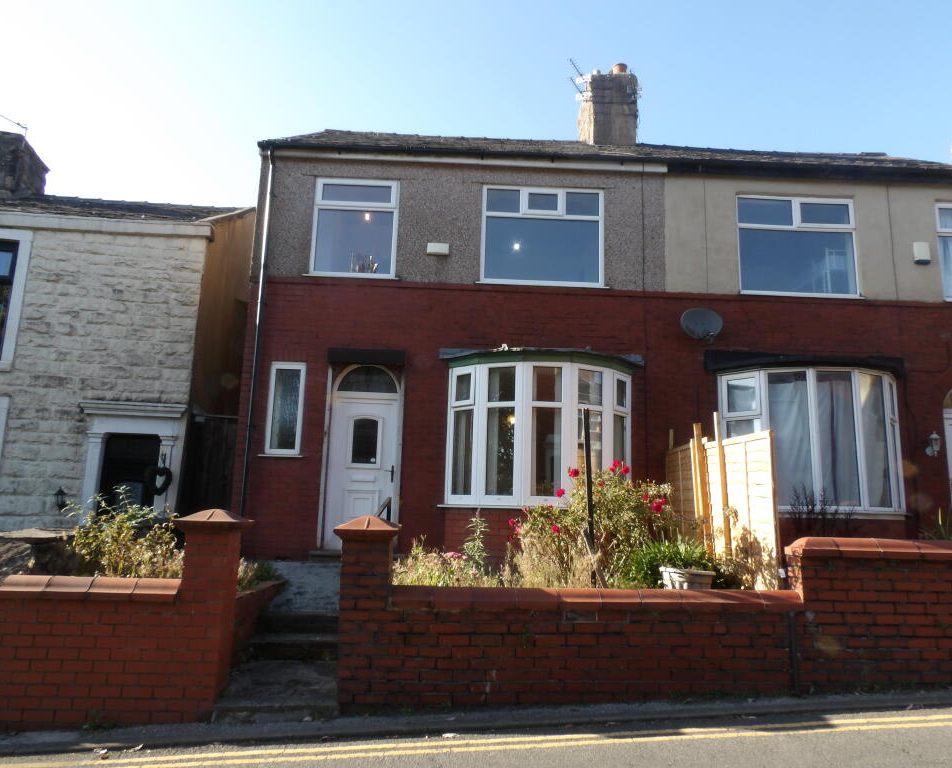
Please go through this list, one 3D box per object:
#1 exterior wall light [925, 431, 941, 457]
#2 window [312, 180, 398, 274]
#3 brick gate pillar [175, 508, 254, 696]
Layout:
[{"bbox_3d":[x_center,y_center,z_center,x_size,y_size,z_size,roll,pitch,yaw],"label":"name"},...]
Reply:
[{"bbox_3d":[6.061,0.791,9.389,0.160,0.330,0.210,2,-9,-3],"label":"exterior wall light"},{"bbox_3d":[-1.637,-2.137,9.643,1.150,1.370,0.100,2,-9,-3],"label":"window"},{"bbox_3d":[-1.963,1.611,5.231,0.478,1.352,0.460,2,-10,-1],"label":"brick gate pillar"}]

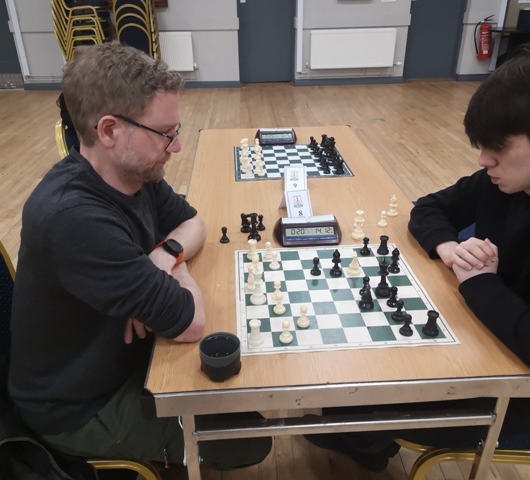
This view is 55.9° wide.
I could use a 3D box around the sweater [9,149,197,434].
[{"bbox_3d":[-0.390,0.085,1.256,0.482,0.637,0.546,-2,27,-3],"label":"sweater"}]

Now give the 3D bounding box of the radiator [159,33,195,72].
[{"bbox_3d":[-2.063,-2.863,7.645,1.900,0.560,0.100,-2,27,-2],"label":"radiator"}]

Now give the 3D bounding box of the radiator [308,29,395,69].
[{"bbox_3d":[1.374,-2.975,7.783,1.320,0.565,0.100,-2,27,-2],"label":"radiator"}]

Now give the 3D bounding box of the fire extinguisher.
[{"bbox_3d":[3.416,-3.137,7.783,0.270,0.650,0.190,-2,27,-2],"label":"fire extinguisher"}]

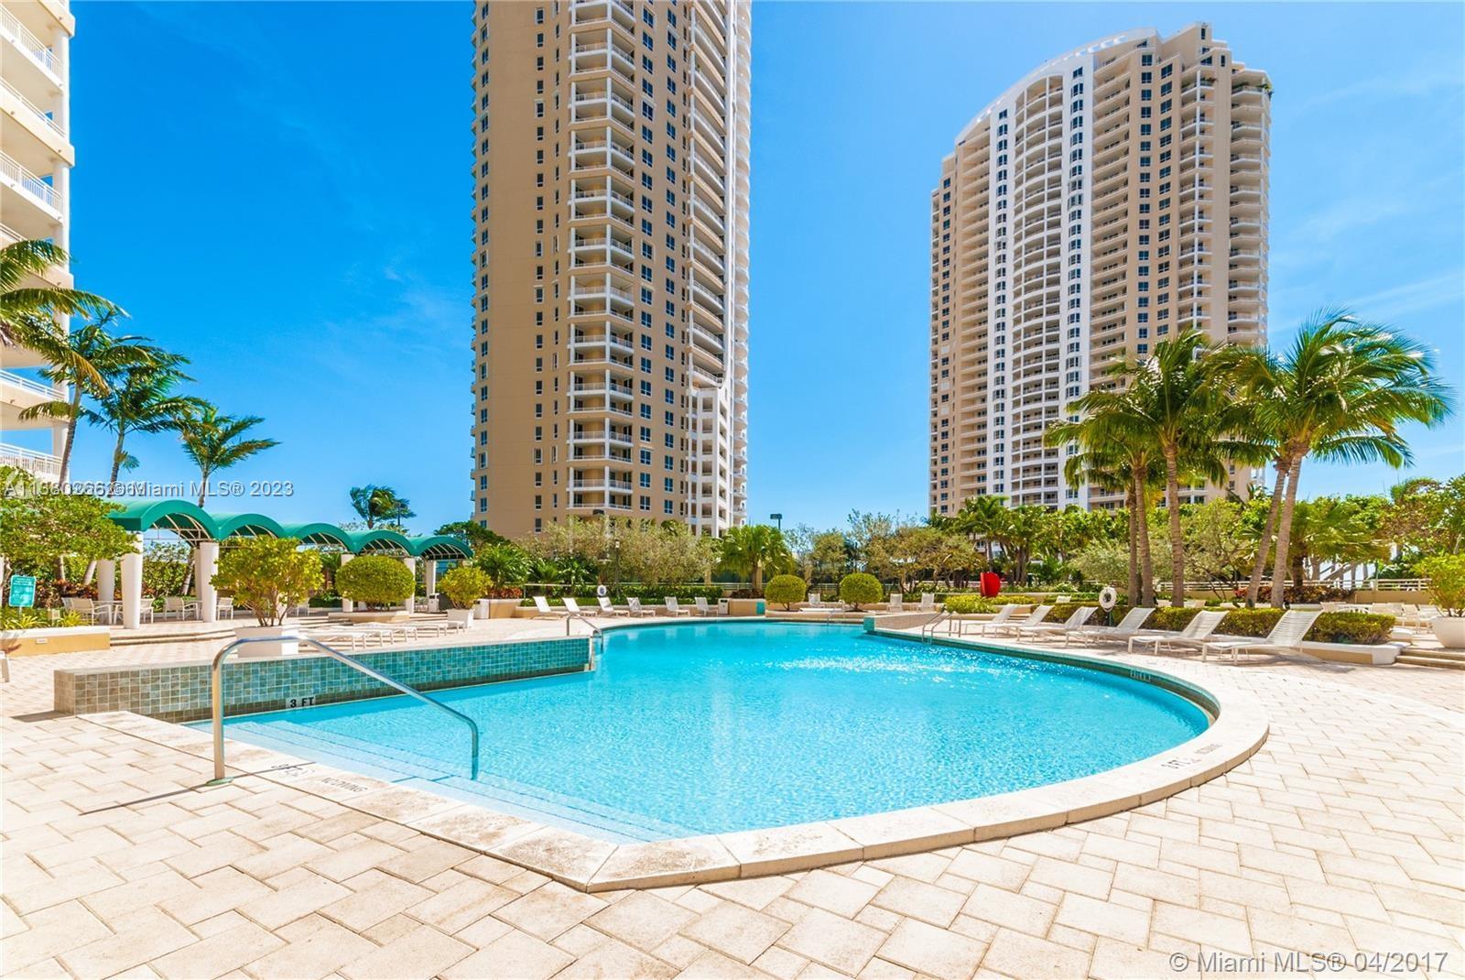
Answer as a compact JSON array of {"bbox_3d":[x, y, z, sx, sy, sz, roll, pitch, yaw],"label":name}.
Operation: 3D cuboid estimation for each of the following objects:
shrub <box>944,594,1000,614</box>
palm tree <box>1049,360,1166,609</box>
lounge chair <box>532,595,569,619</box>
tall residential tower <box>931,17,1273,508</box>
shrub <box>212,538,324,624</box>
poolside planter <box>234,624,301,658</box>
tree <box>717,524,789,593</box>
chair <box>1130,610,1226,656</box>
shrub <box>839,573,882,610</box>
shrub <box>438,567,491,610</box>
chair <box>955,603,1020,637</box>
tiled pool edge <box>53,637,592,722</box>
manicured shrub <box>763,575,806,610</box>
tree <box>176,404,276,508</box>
[{"bbox_3d":[10.004,4.799,25.500,2.300,0.850,1.600,0,-5,0],"label":"shrub"},{"bbox_3d":[12.000,0.050,19.100,4.100,7.800,4.100,-3,-7,32],"label":"palm tree"},{"bbox_3d":[-8.450,5.480,28.500,1.800,0.980,0.650,-5,-7,40],"label":"lounge chair"},{"bbox_3d":[78.900,-28.000,134.000,32.000,116.000,54.000,4,-6,-43],"label":"tall residential tower"},{"bbox_3d":[-8.655,1.714,11.370,1.650,1.680,1.650,3,-6,-37],"label":"shrub"},{"bbox_3d":[-8.698,2.832,11.370,0.760,0.600,0.760,1,-5,-14],"label":"poolside planter"},{"bbox_3d":[1.077,3.370,29.500,3.500,3.500,3.400,0,-5,0],"label":"tree"},{"bbox_3d":[9.500,3.020,12.950,1.900,0.920,0.650,1,-6,-12],"label":"chair"},{"bbox_3d":[6.600,5.250,31.500,2.250,1.950,2.250,0,-6,0],"label":"shrub"},{"bbox_3d":[-10.050,3.680,22.900,1.850,1.600,1.850,3,-6,-23],"label":"shrub"},{"bbox_3d":[7.150,3.636,17.200,1.650,0.850,0.680,0,-5,-3],"label":"chair"},{"bbox_3d":[-5.000,2.740,9.200,0.650,0.620,6.900,-5,-11,34],"label":"tiled pool edge"},{"bbox_3d":[2.750,5.270,31.600,2.200,1.850,2.200,0,-6,0],"label":"manicured shrub"},{"bbox_3d":[-20.348,0.390,24.500,3.400,7.500,3.400,4,-6,-40],"label":"tree"}]

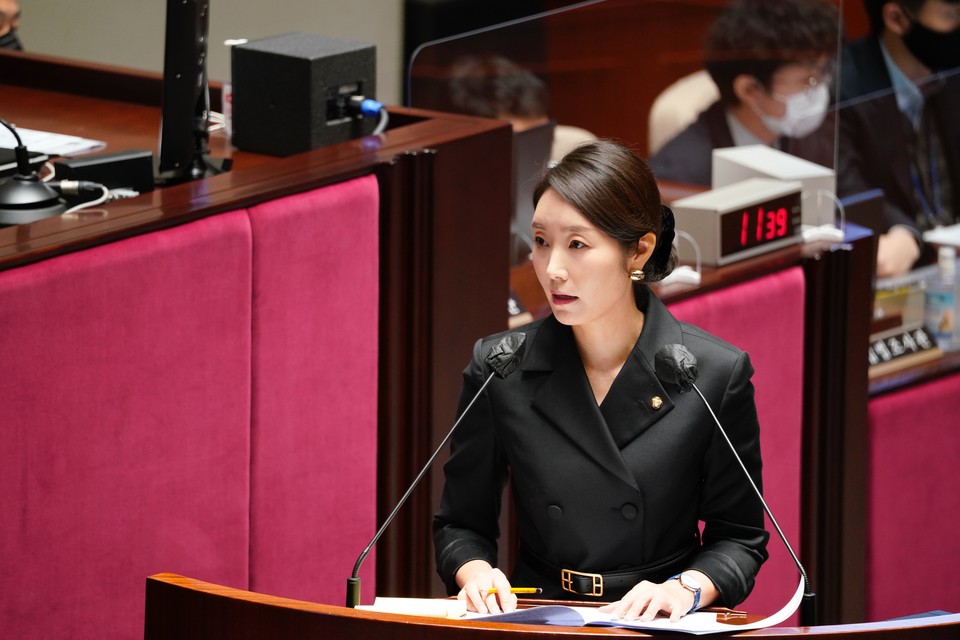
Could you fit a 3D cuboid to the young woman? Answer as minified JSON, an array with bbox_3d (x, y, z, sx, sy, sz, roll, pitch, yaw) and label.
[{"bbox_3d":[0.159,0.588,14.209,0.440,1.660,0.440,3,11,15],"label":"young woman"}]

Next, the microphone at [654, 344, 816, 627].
[{"bbox_3d":[0.332,0.212,13.833,0.220,0.360,0.065,7,13,35],"label":"microphone"}]

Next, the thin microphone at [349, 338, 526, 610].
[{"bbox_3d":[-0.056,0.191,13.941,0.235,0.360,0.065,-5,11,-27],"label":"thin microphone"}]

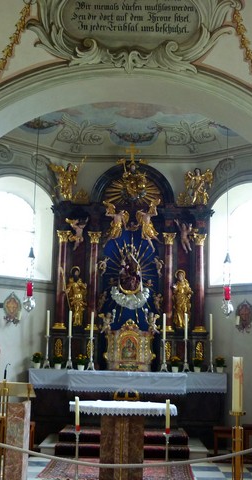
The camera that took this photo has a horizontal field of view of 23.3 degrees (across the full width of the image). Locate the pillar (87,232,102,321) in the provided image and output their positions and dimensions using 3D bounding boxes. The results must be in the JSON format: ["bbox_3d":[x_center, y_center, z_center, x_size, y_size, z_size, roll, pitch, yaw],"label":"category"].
[{"bbox_3d":[-0.553,0.713,10.761,0.240,1.741,0.240,2,-9,0],"label":"pillar"}]

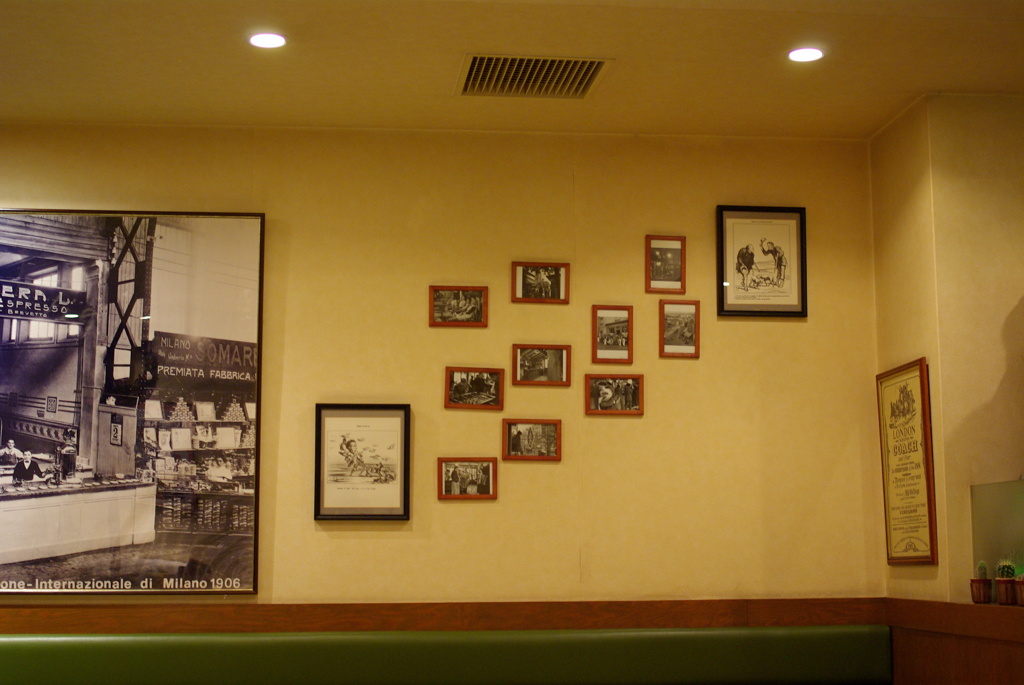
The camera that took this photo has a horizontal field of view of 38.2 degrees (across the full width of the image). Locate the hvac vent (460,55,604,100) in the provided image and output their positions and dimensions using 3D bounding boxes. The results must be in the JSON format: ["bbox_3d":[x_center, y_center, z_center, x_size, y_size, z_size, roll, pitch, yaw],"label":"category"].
[{"bbox_3d":[0.052,-0.711,3.994,0.367,0.025,0.344,1,-8,-6],"label":"hvac vent"}]

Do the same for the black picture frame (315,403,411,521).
[{"bbox_3d":[-0.433,0.348,4.291,0.274,0.337,0.022,1,-8,-6],"label":"black picture frame"}]

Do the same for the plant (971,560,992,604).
[{"bbox_3d":[1.243,0.635,3.917,0.057,0.111,0.057,1,-8,-6],"label":"plant"}]

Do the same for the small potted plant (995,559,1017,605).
[{"bbox_3d":[1.266,0.614,3.787,0.055,0.113,0.055,1,-8,-6],"label":"small potted plant"}]

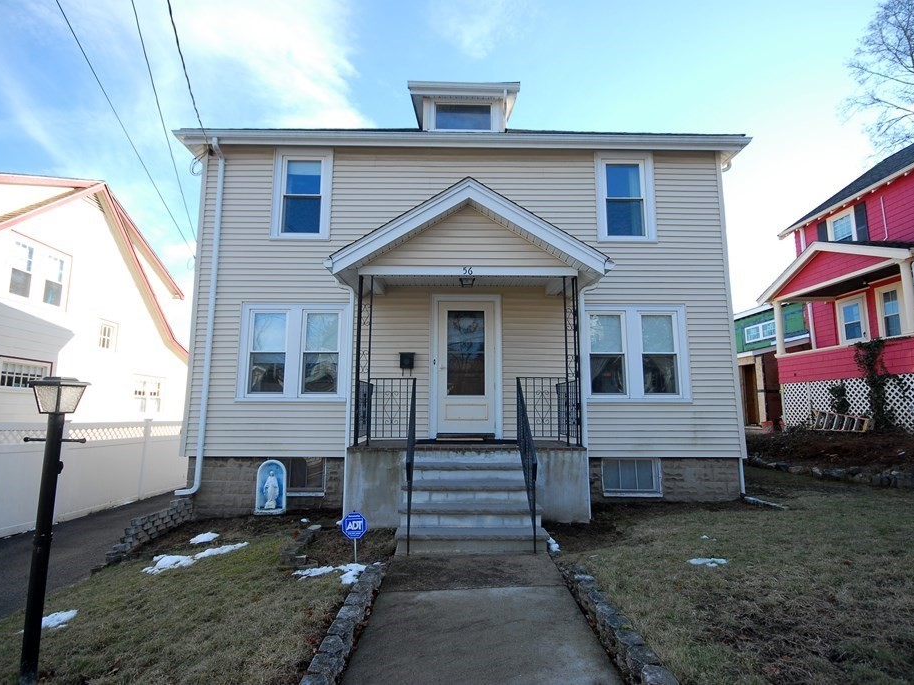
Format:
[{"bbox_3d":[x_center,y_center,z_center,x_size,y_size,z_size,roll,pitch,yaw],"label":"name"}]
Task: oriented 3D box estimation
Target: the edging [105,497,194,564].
[{"bbox_3d":[-4.072,2.464,6.084,0.260,0.440,1.750,0,-8,-1],"label":"edging"}]

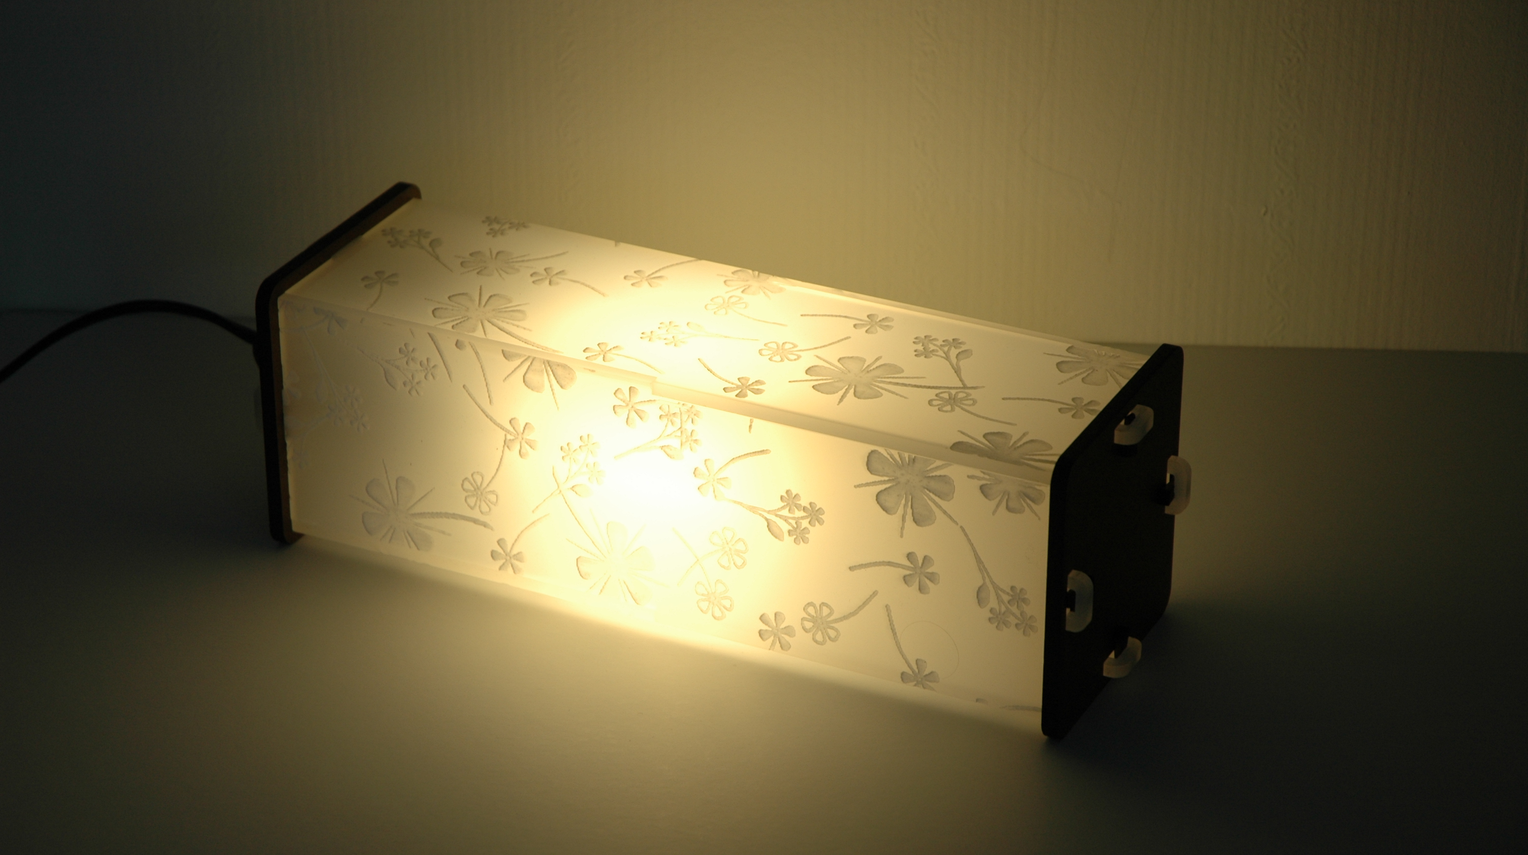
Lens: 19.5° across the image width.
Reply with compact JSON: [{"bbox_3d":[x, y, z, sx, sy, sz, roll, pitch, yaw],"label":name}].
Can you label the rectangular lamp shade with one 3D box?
[{"bbox_3d":[-0.017,0.007,1.563,0.295,0.094,0.094,13,30,23],"label":"rectangular lamp shade"}]

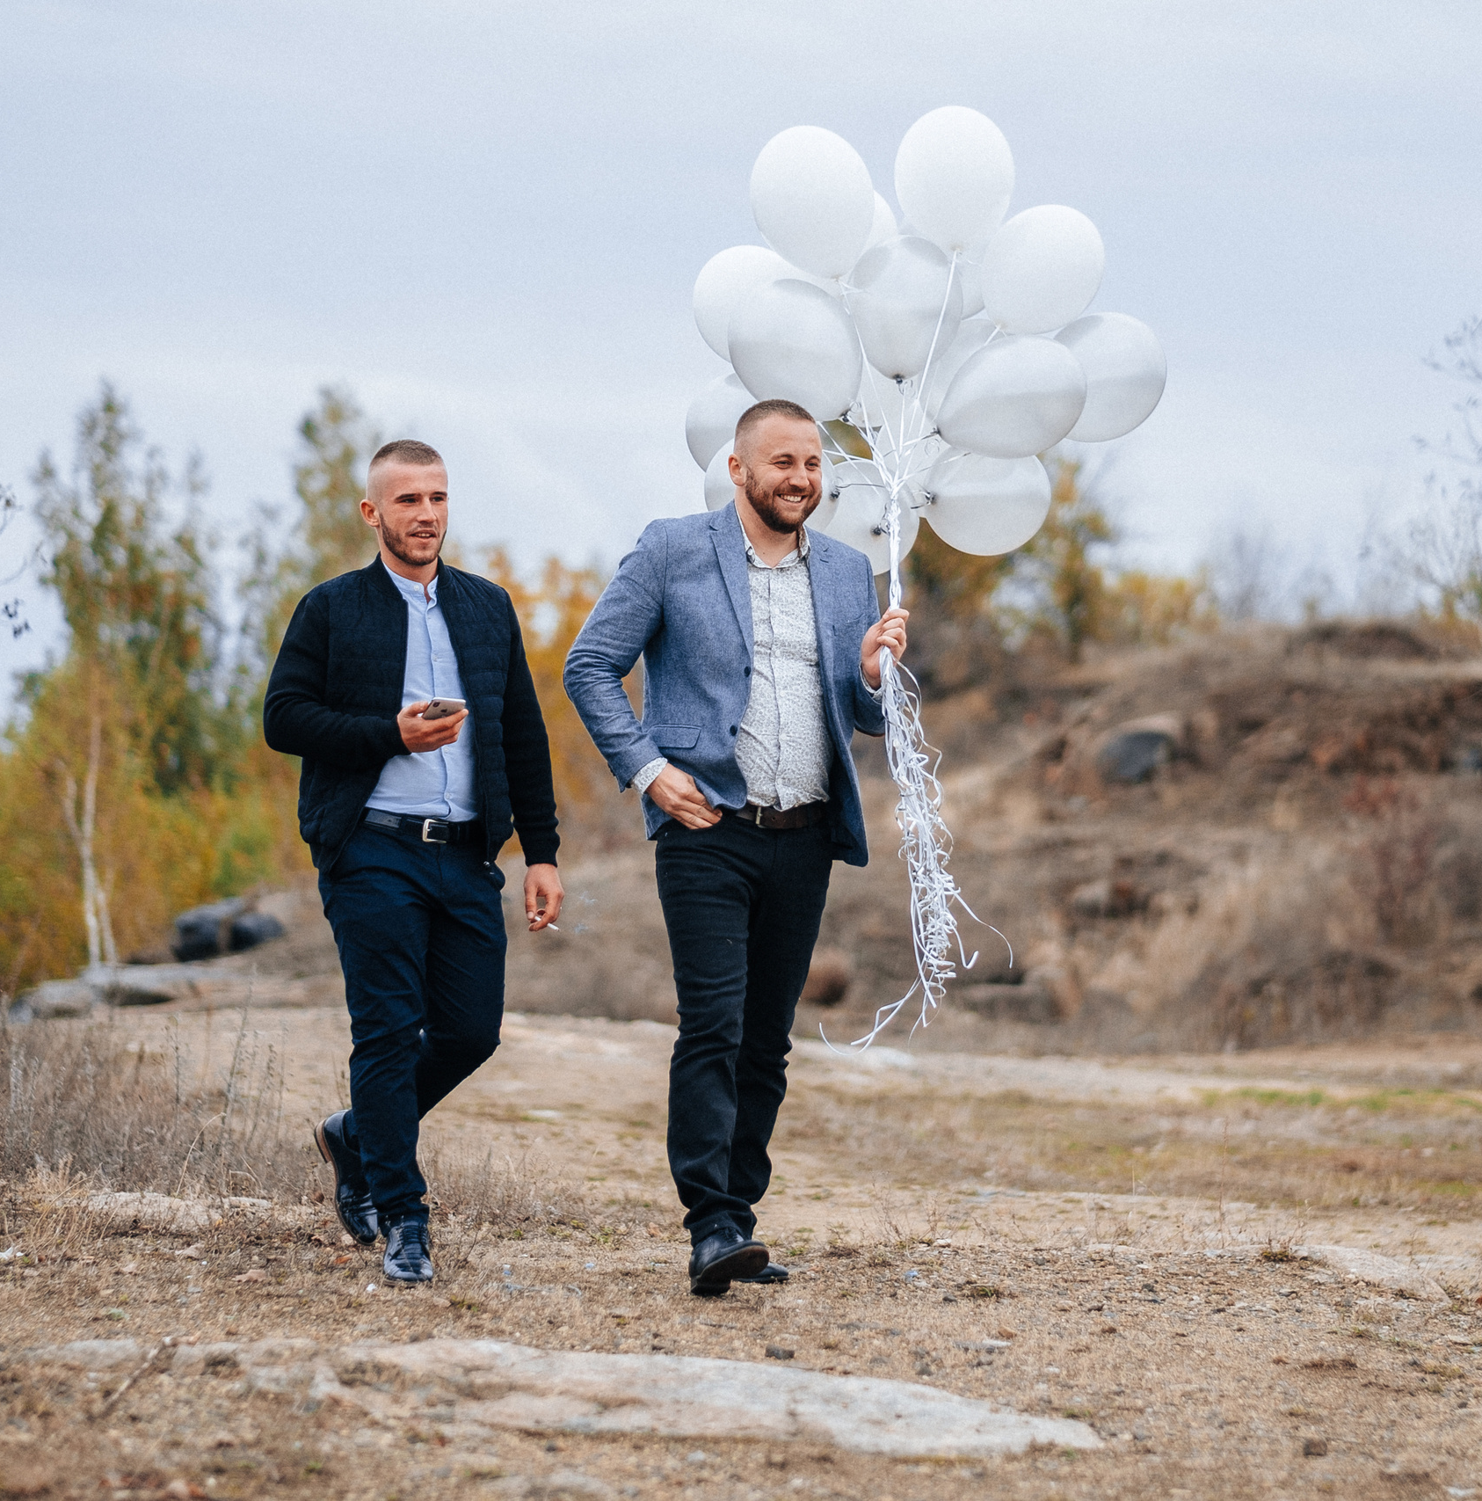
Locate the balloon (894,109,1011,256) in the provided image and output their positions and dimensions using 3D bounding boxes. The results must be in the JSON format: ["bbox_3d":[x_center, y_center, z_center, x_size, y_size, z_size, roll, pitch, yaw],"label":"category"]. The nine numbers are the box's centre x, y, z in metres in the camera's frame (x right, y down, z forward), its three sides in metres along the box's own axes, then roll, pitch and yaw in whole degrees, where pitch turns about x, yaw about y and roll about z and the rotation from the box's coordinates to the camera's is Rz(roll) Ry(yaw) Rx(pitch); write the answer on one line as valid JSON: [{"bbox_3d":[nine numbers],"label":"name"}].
[{"bbox_3d":[0.417,-1.118,10.300,0.245,0.295,0.245,0,0,0],"label":"balloon"}]

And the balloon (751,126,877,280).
[{"bbox_3d":[0.149,-1.120,10.750,0.250,0.315,0.250,-15,0,0],"label":"balloon"}]

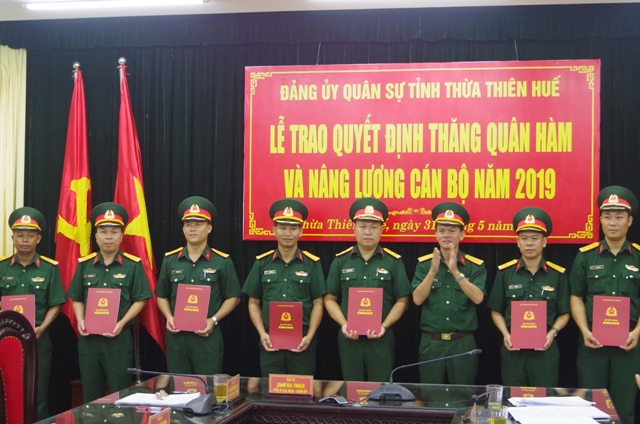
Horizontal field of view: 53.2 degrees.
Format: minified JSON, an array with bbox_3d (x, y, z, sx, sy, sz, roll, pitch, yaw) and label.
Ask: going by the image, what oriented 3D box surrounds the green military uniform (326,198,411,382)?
[{"bbox_3d":[0.324,0.788,4.270,0.540,1.750,0.340,0,-1,6],"label":"green military uniform"}]

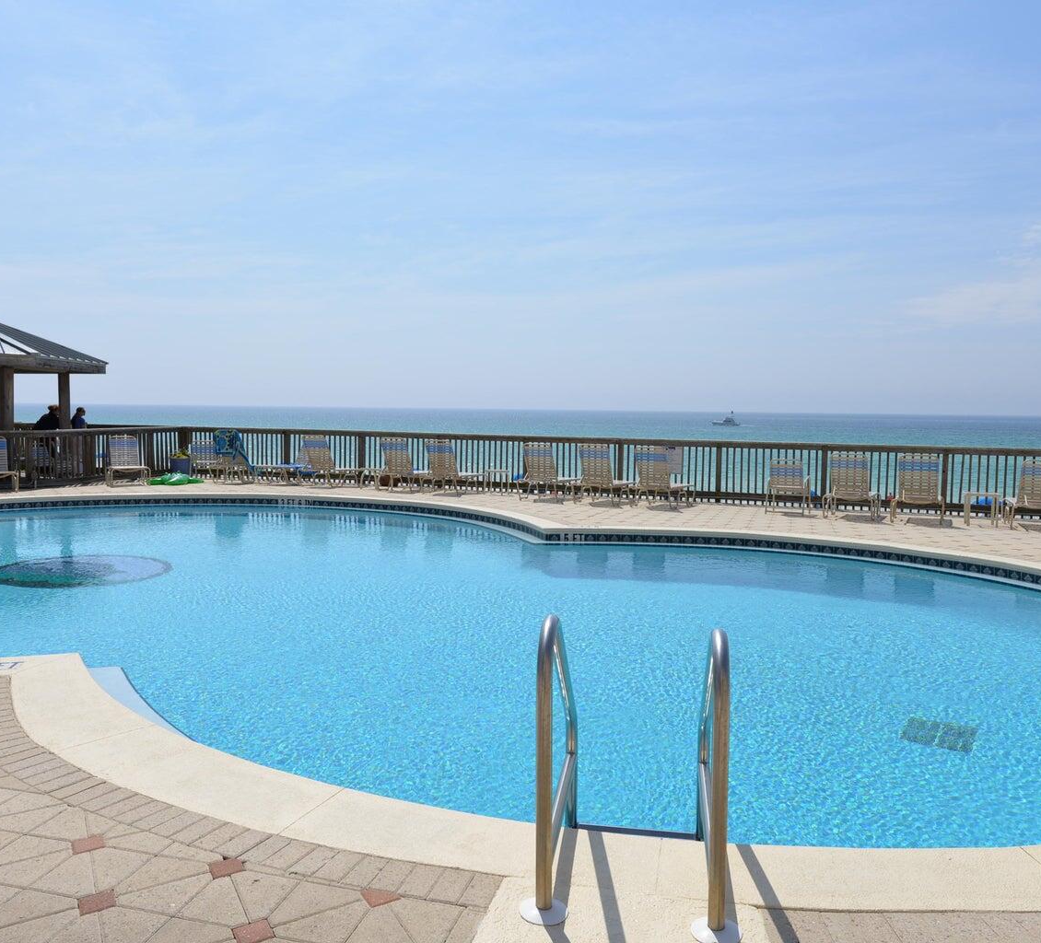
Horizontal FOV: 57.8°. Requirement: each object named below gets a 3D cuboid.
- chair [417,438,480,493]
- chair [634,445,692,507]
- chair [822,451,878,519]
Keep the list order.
[{"bbox_3d":[-1.180,-0.099,16.912,0.680,0.940,1.400,2,4,24],"label":"chair"},{"bbox_3d":[2.305,0.056,15.208,0.690,0.965,1.260,3,4,28],"label":"chair"},{"bbox_3d":[4.895,0.184,13.840,0.690,0.950,1.280,3,4,26],"label":"chair"}]

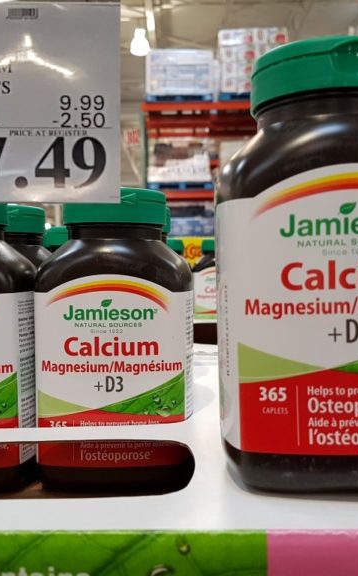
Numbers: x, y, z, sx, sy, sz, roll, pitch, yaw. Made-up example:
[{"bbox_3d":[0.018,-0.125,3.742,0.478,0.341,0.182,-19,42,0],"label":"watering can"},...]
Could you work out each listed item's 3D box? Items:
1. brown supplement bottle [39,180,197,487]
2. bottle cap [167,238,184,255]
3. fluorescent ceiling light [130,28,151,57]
[{"bbox_3d":[-0.036,0.027,0.345,0.091,0.167,0.072,-1,3,1],"label":"brown supplement bottle"},{"bbox_3d":[-0.023,-0.070,0.963,0.061,0.020,0.061,-1,3,0],"label":"bottle cap"},{"bbox_3d":[-0.921,-5.874,13.800,0.467,0.650,0.467,-1,3,0],"label":"fluorescent ceiling light"}]

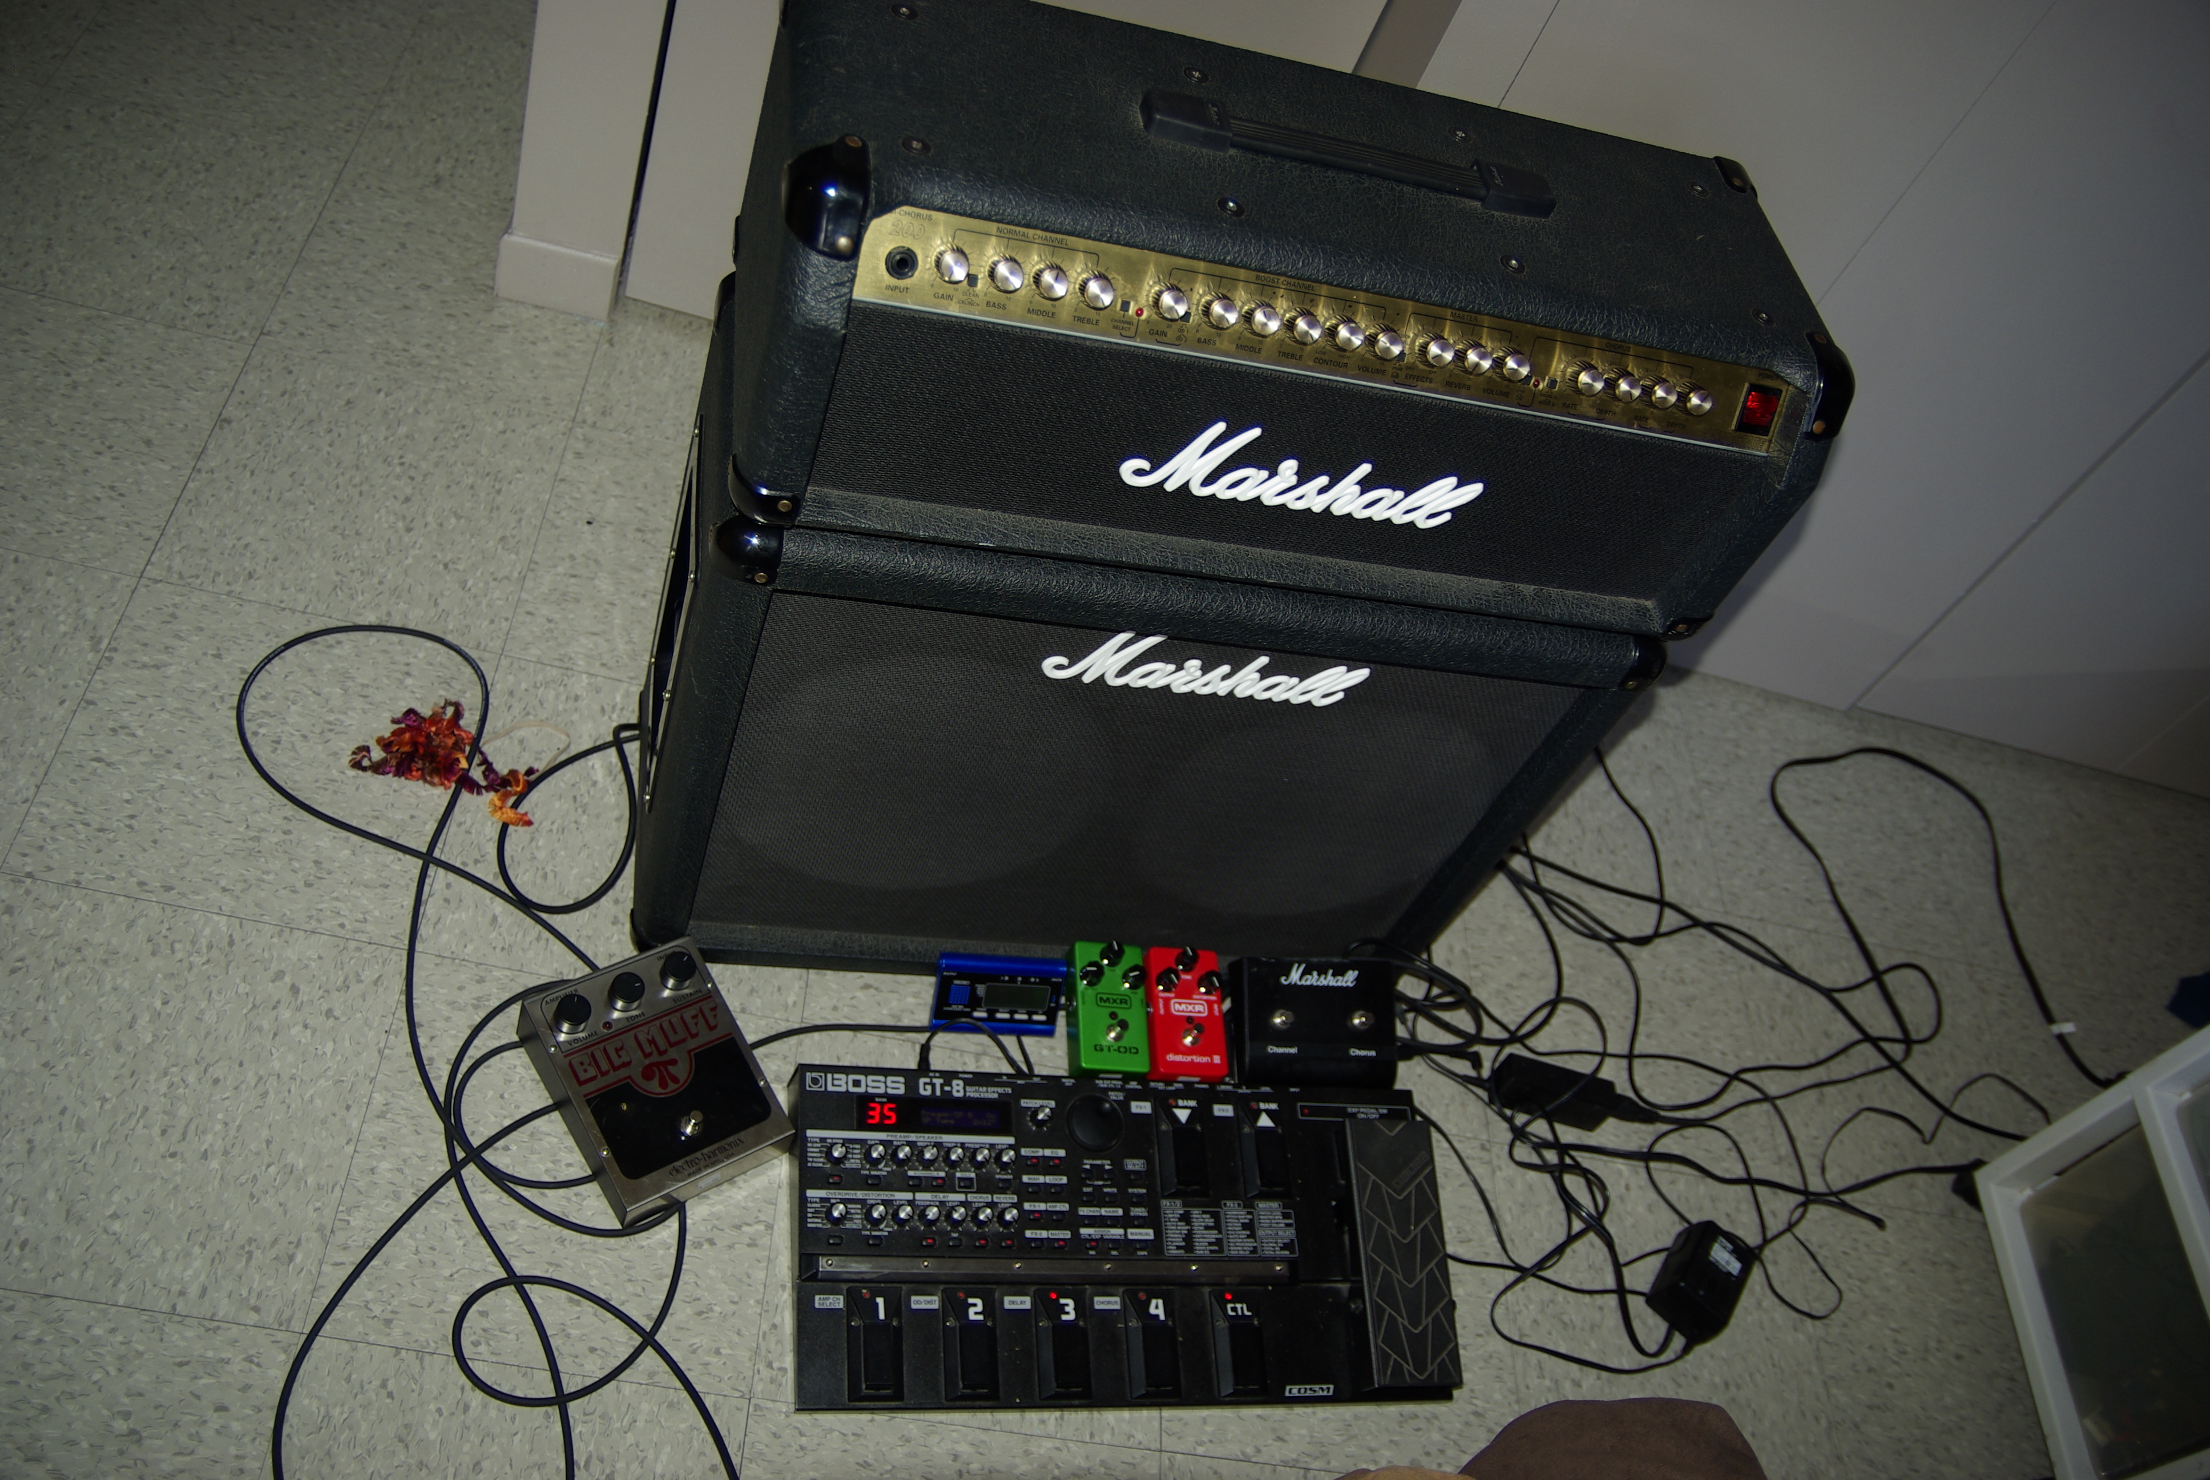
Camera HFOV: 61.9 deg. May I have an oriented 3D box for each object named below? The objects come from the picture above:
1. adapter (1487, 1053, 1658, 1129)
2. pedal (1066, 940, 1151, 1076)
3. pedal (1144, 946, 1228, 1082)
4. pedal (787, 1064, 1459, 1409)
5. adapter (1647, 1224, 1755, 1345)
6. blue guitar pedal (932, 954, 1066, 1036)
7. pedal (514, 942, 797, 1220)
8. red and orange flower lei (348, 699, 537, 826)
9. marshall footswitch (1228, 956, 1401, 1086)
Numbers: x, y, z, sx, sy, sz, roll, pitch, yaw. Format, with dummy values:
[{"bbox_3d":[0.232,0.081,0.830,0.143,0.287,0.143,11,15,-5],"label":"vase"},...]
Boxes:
[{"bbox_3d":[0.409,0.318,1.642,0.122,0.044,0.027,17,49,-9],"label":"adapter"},{"bbox_3d":[0.005,0.226,1.550,0.062,0.052,0.115,7,54,-16],"label":"pedal"},{"bbox_3d":[0.069,0.233,1.568,0.062,0.052,0.115,7,54,-16],"label":"pedal"},{"bbox_3d":[0.025,0.376,1.418,0.515,0.085,0.253,6,52,-17],"label":"pedal"},{"bbox_3d":[0.505,0.459,1.563,0.048,0.052,0.071,39,50,11],"label":"adapter"},{"bbox_3d":[-0.089,0.210,1.524,0.104,0.022,0.065,5,87,-18],"label":"blue guitar pedal"},{"bbox_3d":[-0.336,0.254,1.387,0.137,0.064,0.175,-21,63,-33],"label":"pedal"},{"bbox_3d":[-0.530,0.011,1.525,0.150,0.030,0.088,21,49,-4],"label":"red and orange flower lei"},{"bbox_3d":[0.188,0.244,1.610,0.145,0.050,0.124,6,52,-17],"label":"marshall footswitch"}]

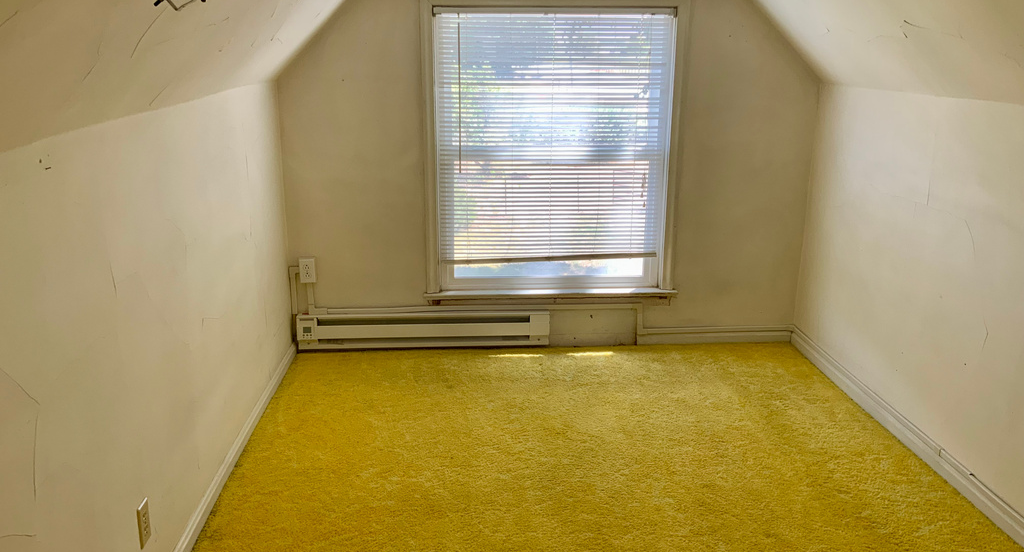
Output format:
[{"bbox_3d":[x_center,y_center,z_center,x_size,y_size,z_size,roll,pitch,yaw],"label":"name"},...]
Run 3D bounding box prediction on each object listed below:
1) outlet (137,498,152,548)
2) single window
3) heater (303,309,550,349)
[{"bbox_3d":[-0.950,0.642,2.227,0.010,0.114,0.070,-1,15,-3],"label":"outlet"},{"bbox_3d":[0.201,-0.648,4.072,1.118,1.193,0.045,-1,15,-3],"label":"single window"},{"bbox_3d":[-0.427,0.258,4.229,1.223,0.175,0.072,-1,15,-3],"label":"heater"}]

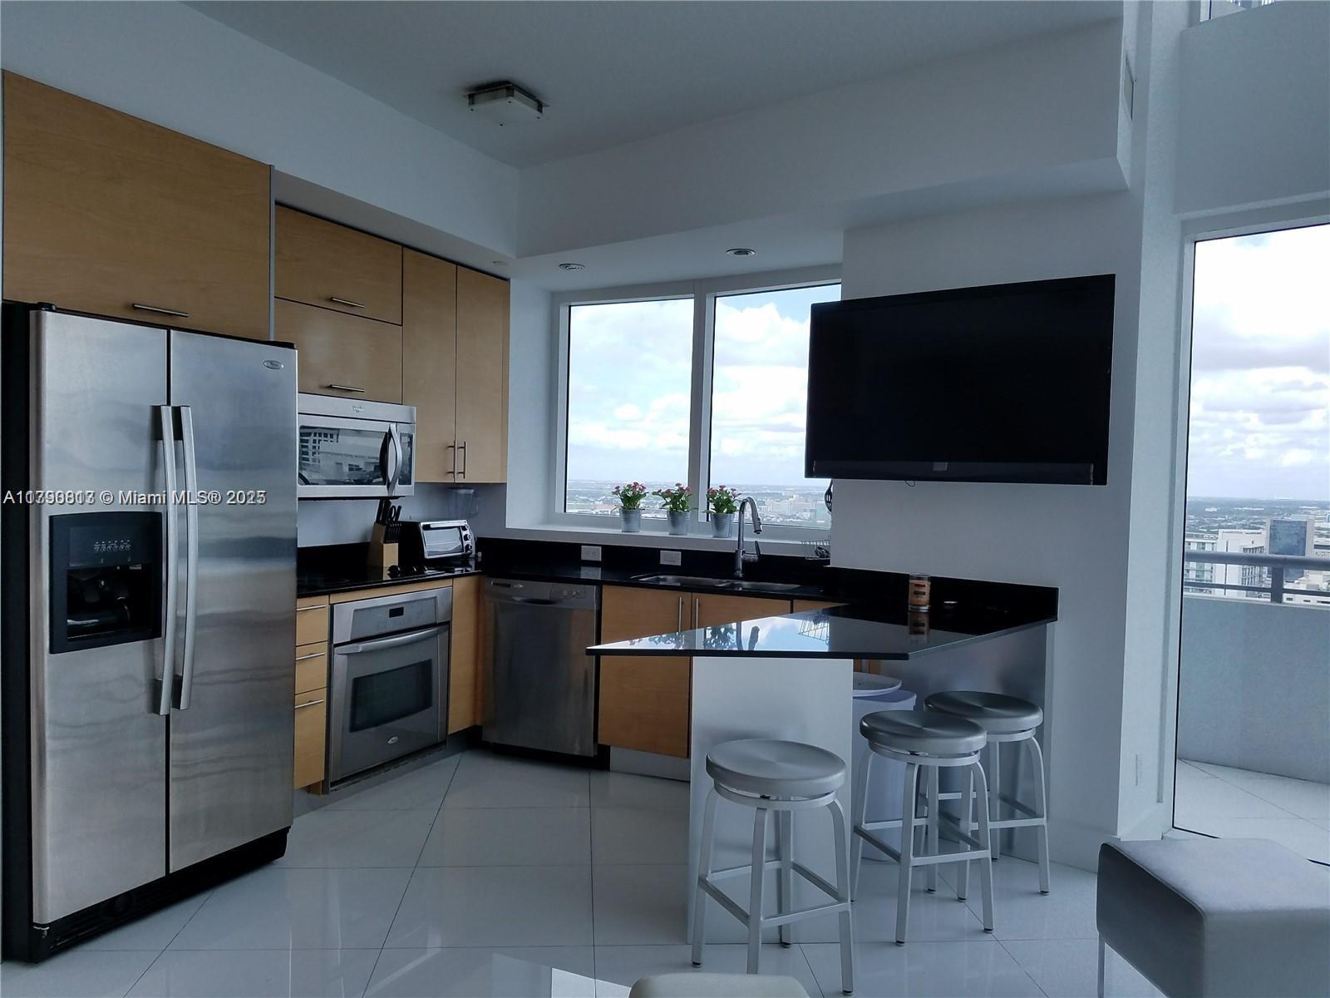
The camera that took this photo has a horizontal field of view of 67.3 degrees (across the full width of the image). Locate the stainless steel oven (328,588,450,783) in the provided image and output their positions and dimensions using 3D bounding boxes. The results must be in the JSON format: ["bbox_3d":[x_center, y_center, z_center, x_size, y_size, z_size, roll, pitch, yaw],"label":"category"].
[{"bbox_3d":[-1.400,0.771,4.436,0.600,0.730,0.757,2,1,26],"label":"stainless steel oven"}]

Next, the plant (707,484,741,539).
[{"bbox_3d":[0.296,0.064,5.068,0.170,0.262,0.170,1,1,0],"label":"plant"}]

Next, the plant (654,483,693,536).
[{"bbox_3d":[0.049,0.052,5.229,0.199,0.273,0.194,1,1,0],"label":"plant"}]

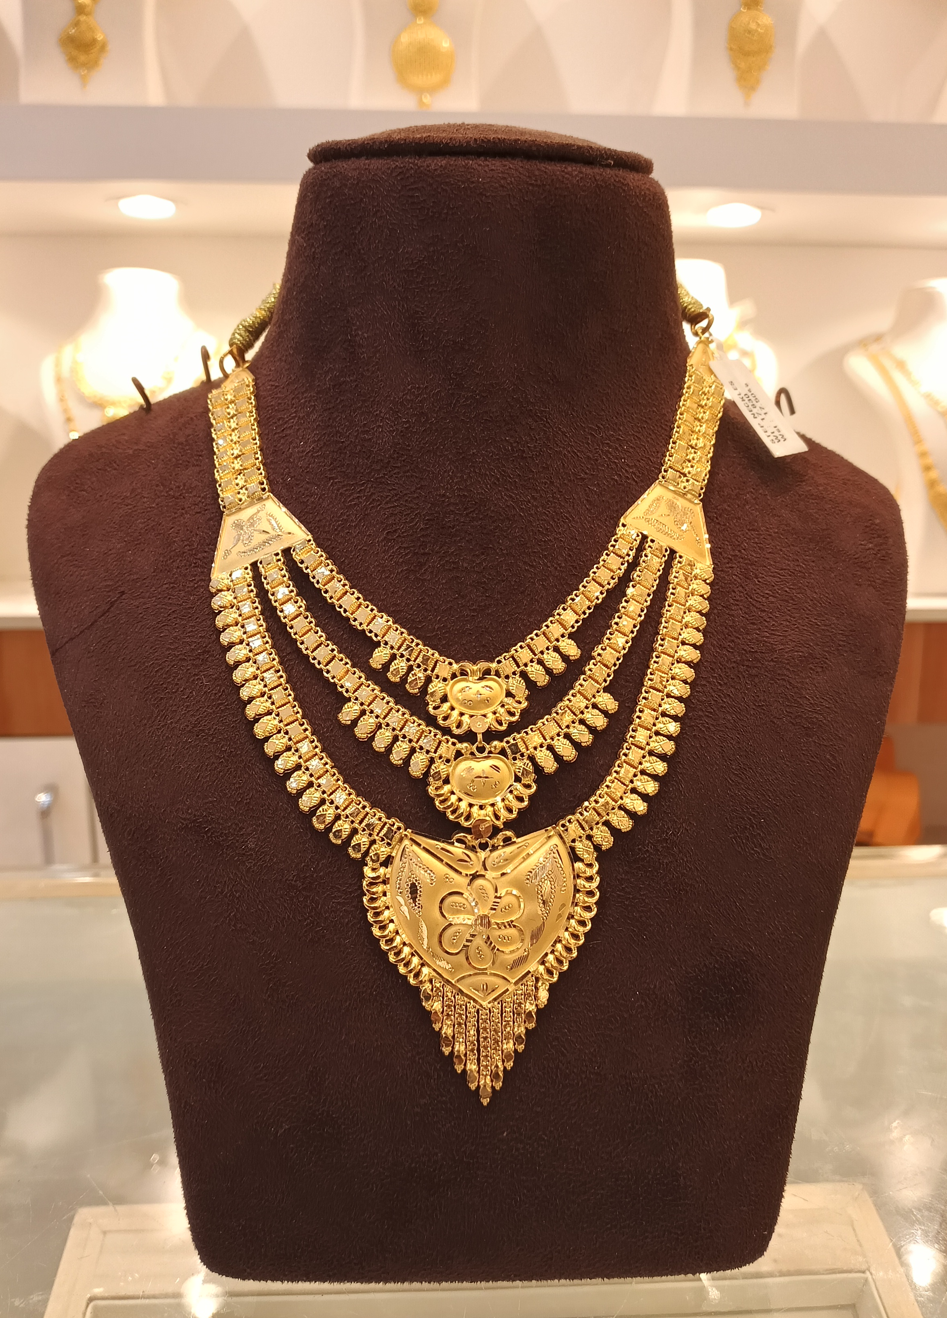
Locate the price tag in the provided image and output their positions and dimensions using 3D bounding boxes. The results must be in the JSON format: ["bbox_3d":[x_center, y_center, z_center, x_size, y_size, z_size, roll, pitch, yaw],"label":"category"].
[{"bbox_3d":[0.096,-0.085,0.347,0.013,0.002,0.046,-13,58,-18],"label":"price tag"}]

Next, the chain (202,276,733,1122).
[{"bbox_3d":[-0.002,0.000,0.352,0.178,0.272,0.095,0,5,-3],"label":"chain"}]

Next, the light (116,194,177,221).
[{"bbox_3d":[-0.406,-0.563,1.280,0.078,0.025,0.078,-1,10,-3],"label":"light"}]

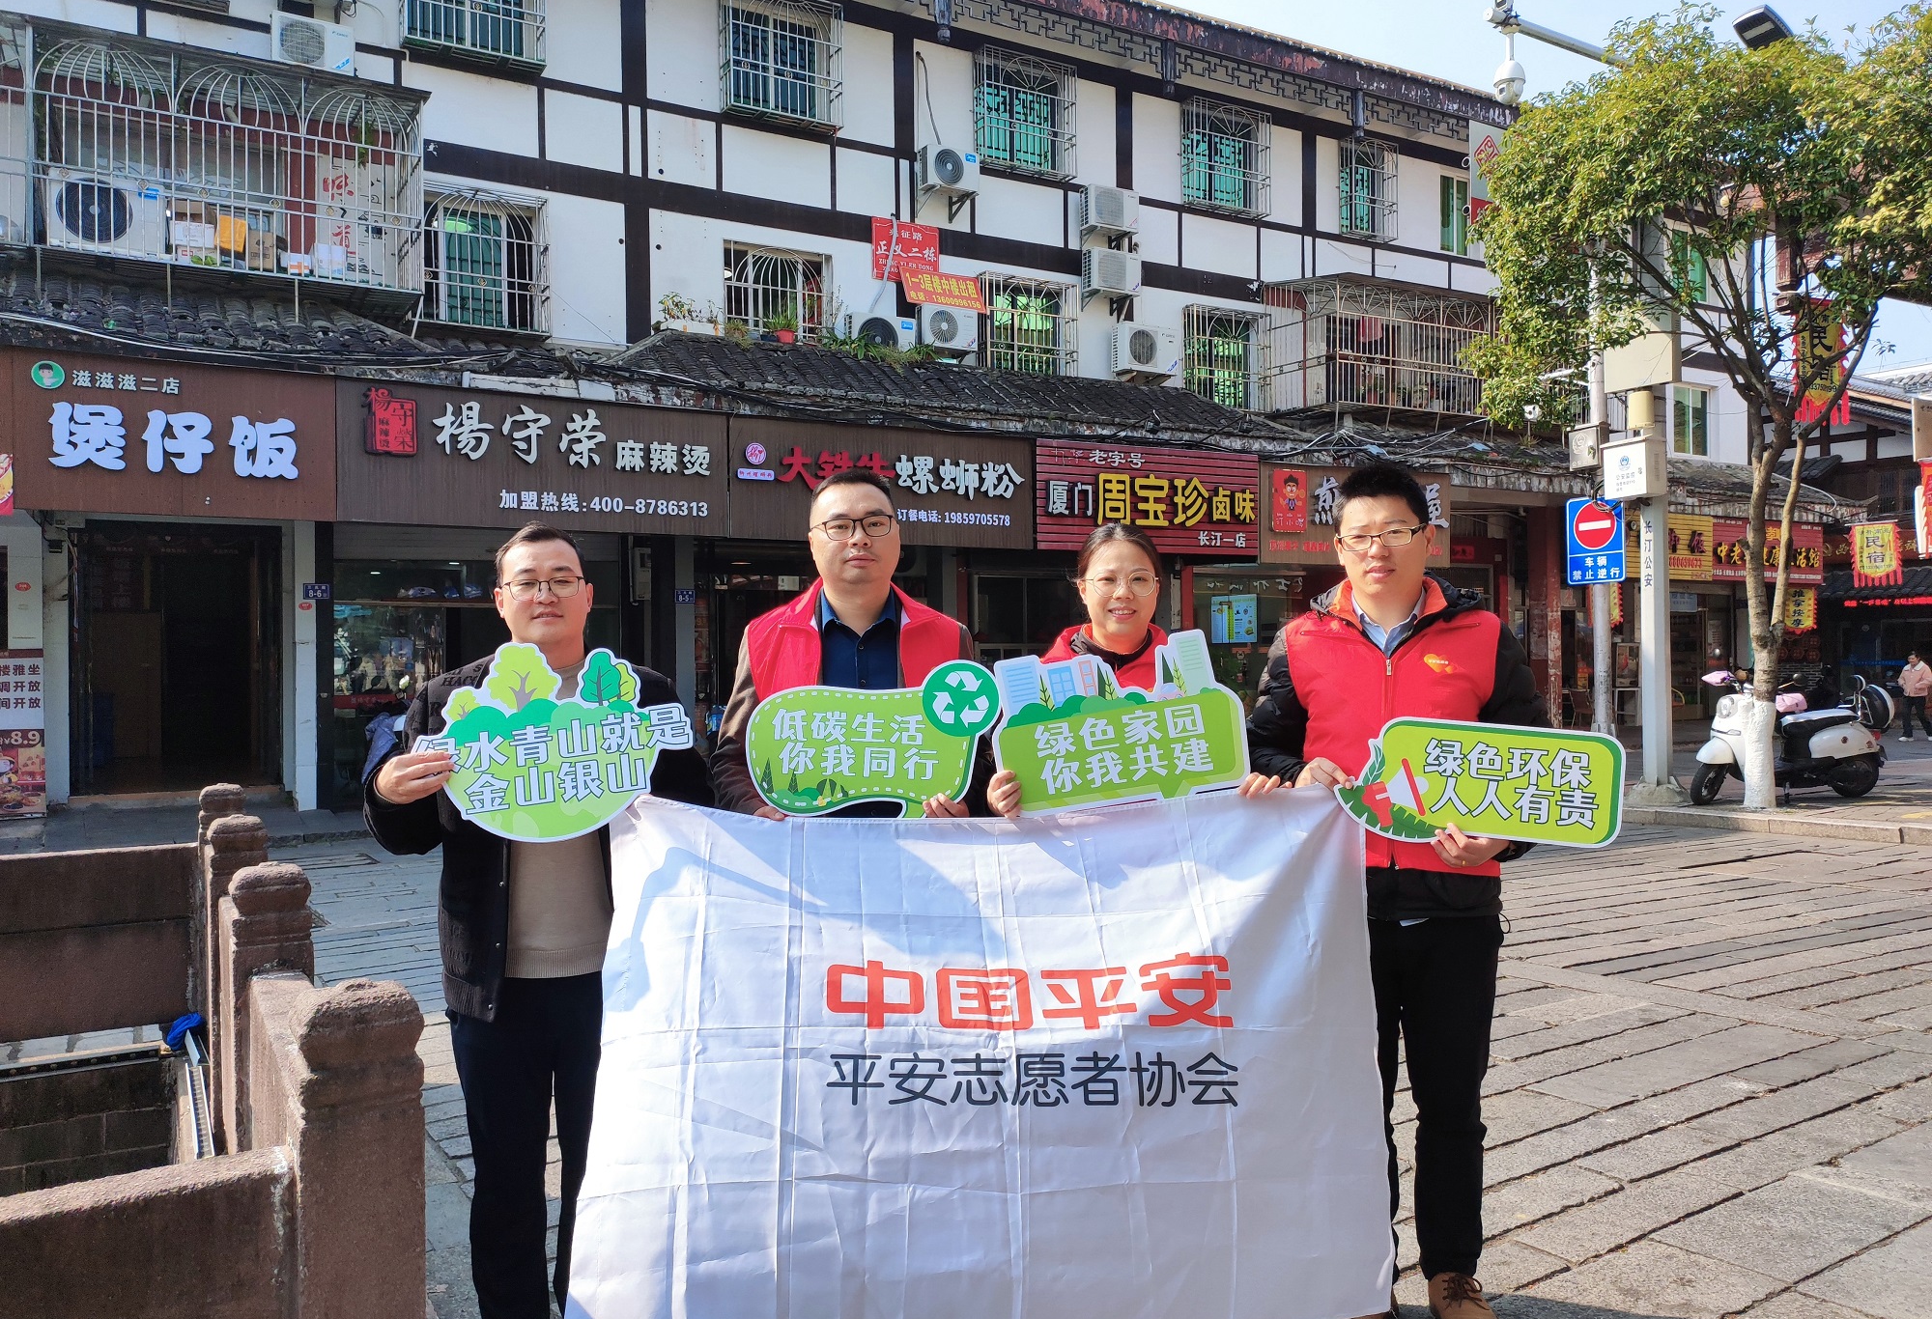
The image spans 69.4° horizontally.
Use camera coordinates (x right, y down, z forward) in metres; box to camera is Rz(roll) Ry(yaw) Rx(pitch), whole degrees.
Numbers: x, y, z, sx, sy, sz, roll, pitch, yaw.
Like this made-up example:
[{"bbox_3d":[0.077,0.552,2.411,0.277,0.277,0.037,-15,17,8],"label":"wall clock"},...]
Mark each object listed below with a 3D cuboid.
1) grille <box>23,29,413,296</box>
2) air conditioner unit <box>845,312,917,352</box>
[{"bbox_3d":[-6.781,-4.314,12.934,3.040,1.807,1.600,0,0,-30],"label":"grille"},{"bbox_3d":[-1.063,-3.895,17.188,0.849,0.580,0.310,0,0,-29],"label":"air conditioner unit"}]

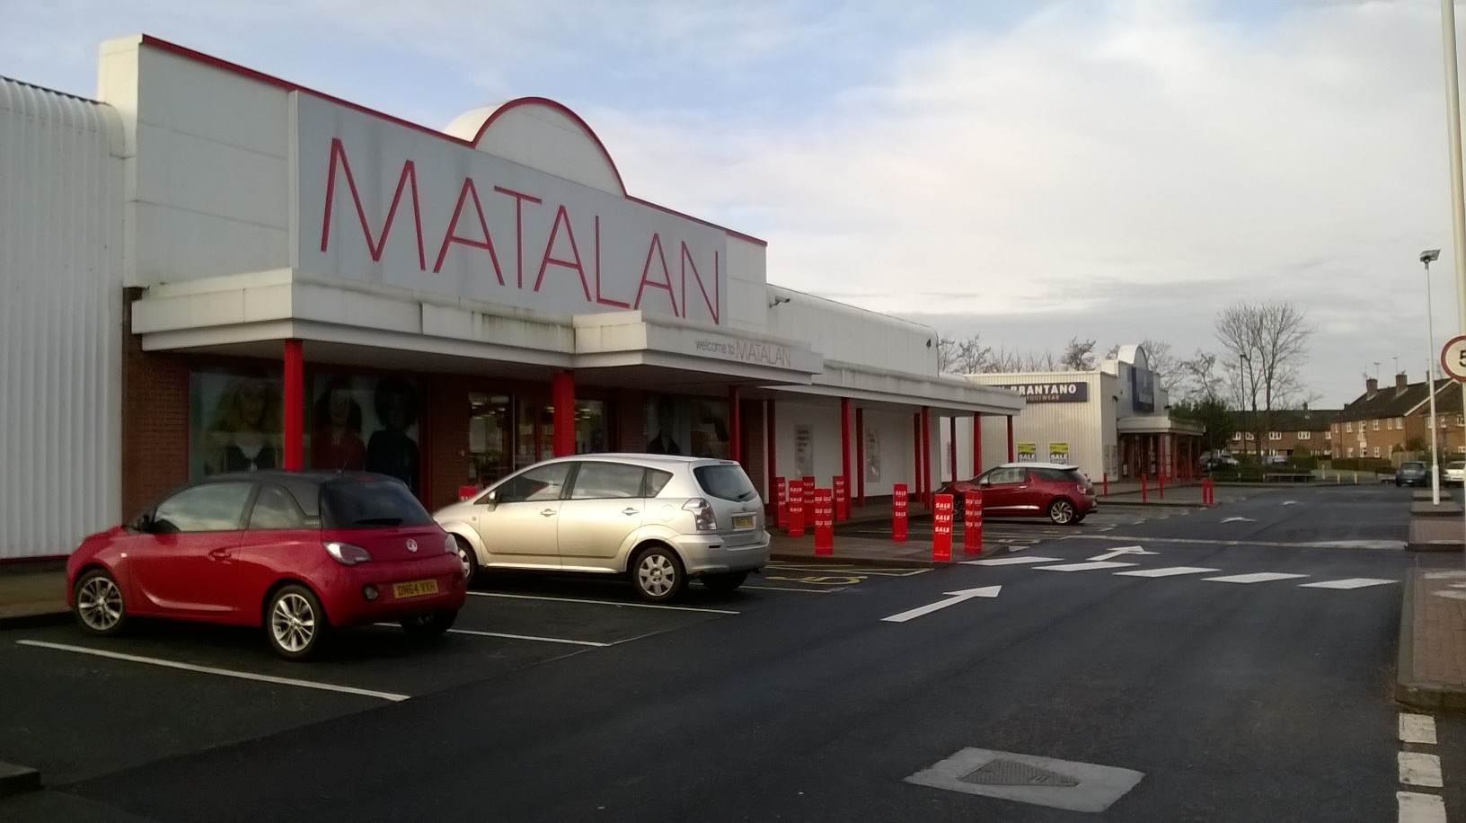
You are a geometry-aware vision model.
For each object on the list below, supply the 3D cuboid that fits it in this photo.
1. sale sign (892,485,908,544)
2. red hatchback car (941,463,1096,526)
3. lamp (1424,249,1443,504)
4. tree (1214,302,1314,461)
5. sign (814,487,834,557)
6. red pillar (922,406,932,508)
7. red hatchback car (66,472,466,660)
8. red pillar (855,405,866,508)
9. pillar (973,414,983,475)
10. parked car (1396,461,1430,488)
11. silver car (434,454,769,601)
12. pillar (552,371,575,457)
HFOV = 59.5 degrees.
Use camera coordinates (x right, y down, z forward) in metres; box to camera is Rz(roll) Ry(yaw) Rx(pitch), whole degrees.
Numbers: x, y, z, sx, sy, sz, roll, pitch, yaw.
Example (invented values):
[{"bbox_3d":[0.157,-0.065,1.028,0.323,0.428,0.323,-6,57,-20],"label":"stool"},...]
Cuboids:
[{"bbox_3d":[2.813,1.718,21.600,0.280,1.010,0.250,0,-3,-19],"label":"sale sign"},{"bbox_3d":[6.710,1.900,30.484,3.950,1.458,1.740,0,-2,28],"label":"red hatchback car"},{"bbox_3d":[20.988,-1.048,38.339,0.580,7.651,0.500,-2,-3,20],"label":"lamp"},{"bbox_3d":[44.738,-1.726,107.676,8.100,15.000,7.800,-2,-3,22],"label":"tree"},{"bbox_3d":[1.369,1.656,19.200,0.262,0.980,0.230,-1,-2,4],"label":"sign"},{"bbox_3d":[5.788,1.369,38.000,0.210,3.030,0.210,-2,-3,28],"label":"red pillar"},{"bbox_3d":[-4.191,1.254,11.463,3.700,1.484,1.750,0,-2,28],"label":"red hatchback car"},{"bbox_3d":[3.909,1.415,38.900,0.210,3.020,0.210,-2,-3,28],"label":"red pillar"},{"bbox_3d":[8.263,1.571,42.934,0.210,3.030,0.210,-2,-3,28],"label":"pillar"},{"bbox_3d":[36.733,3.307,68.707,1.690,1.420,3.750,-3,-3,37],"label":"parked car"},{"bbox_3d":[-1.775,1.320,15.418,4.360,1.630,1.790,0,-2,27],"label":"silver car"},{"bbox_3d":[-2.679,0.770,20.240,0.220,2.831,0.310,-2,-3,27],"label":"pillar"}]

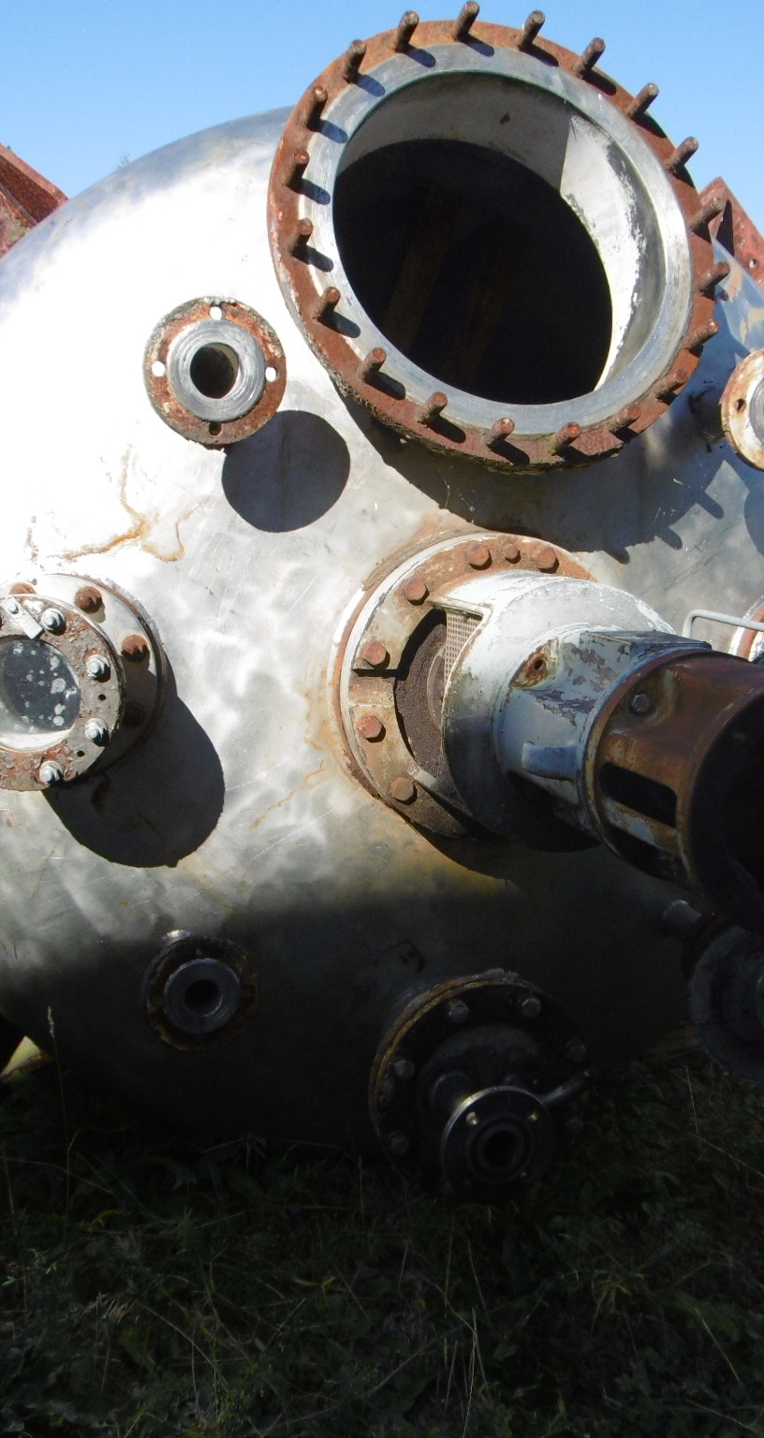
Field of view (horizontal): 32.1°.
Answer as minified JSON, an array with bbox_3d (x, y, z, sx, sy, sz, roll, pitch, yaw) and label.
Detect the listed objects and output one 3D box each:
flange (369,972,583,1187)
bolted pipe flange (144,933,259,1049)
[{"bbox_3d":[0.174,0.579,1.976,0.340,0.340,0.310,-1,9,-16],"label":"flange"},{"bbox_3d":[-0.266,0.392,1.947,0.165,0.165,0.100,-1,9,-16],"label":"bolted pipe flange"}]

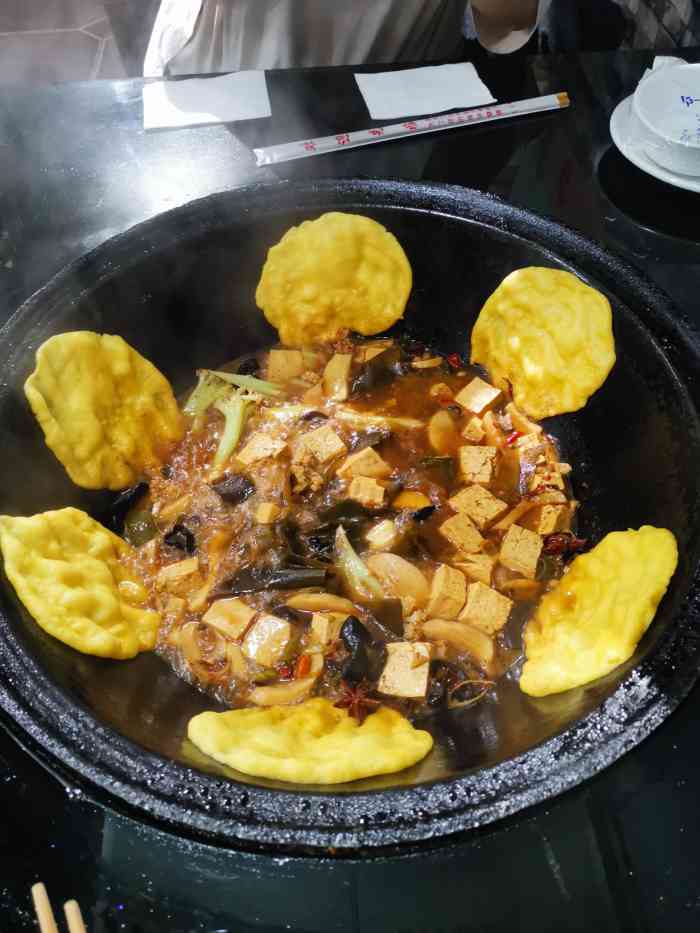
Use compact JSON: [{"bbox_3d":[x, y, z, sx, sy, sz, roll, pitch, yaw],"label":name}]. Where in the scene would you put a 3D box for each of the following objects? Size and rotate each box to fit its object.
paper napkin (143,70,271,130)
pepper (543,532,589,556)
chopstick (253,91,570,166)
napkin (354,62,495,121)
[{"bbox_3d":[-0.118,-0.305,0.600,0.103,0.004,0.074,-9,55,-5],"label":"paper napkin"},{"bbox_3d":[0.130,0.047,0.437,0.033,0.013,0.014,7,55,6],"label":"pepper"},{"bbox_3d":[0.053,-0.261,0.561,0.257,0.009,0.019,-15,56,-9],"label":"chopstick"},{"bbox_3d":[0.062,-0.316,0.604,0.103,0.004,0.072,-10,55,-6],"label":"napkin"}]

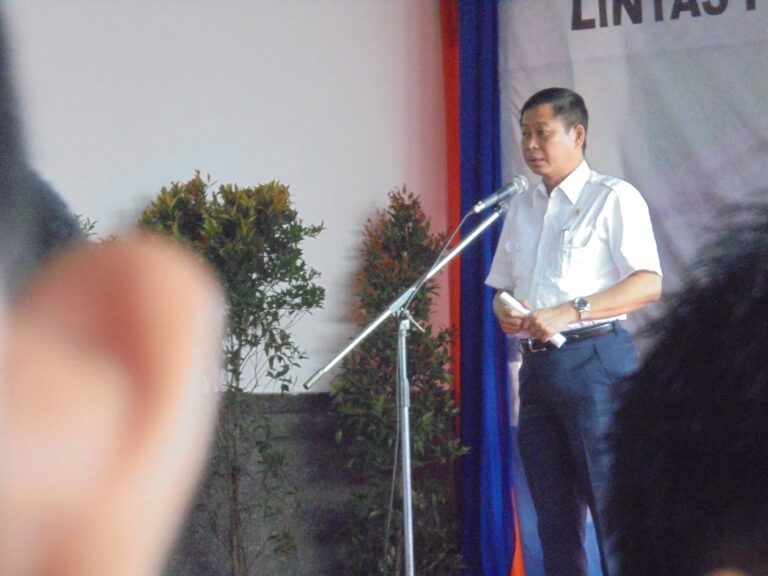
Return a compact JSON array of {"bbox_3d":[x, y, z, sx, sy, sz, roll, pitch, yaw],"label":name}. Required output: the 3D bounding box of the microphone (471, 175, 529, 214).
[{"bbox_3d":[0.325,-0.256,9.600,0.192,0.050,0.050,-29,12,-28],"label":"microphone"}]

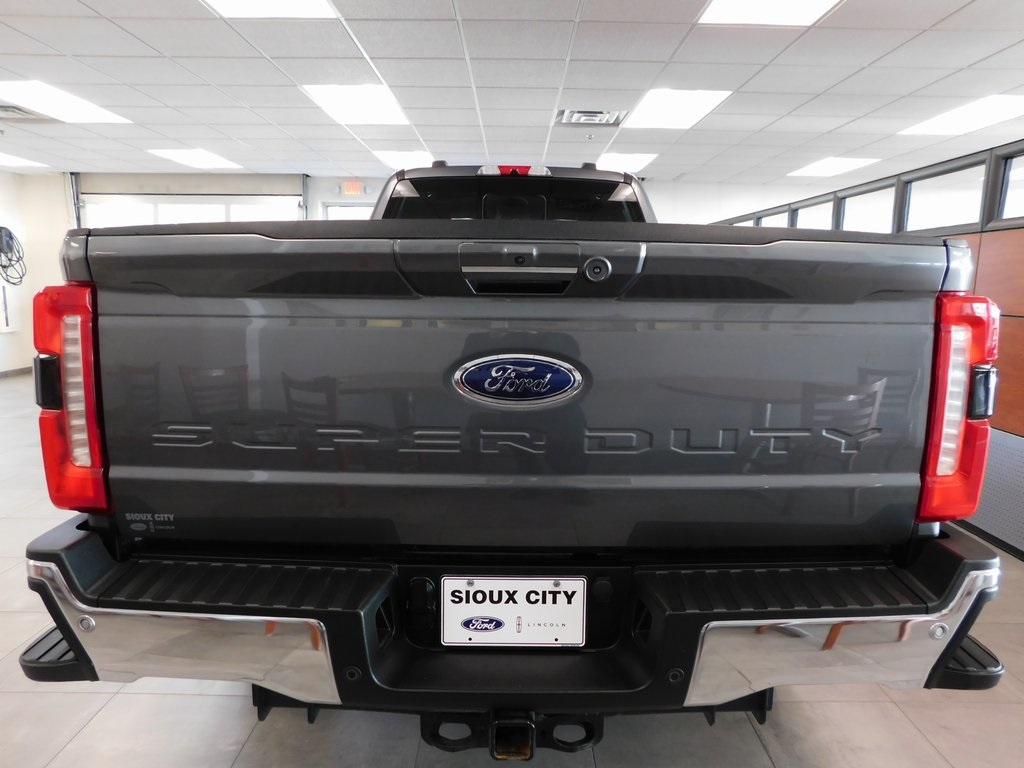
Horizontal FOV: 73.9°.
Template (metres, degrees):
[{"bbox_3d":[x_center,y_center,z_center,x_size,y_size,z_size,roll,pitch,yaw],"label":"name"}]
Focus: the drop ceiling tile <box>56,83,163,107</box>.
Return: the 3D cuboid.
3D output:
[{"bbox_3d":[-3.003,-2.160,5.037,0.605,0.020,0.605,1,9,0],"label":"drop ceiling tile"}]

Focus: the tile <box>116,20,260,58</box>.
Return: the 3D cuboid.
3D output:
[{"bbox_3d":[-1.791,-1.953,3.813,0.605,0.020,0.605,1,9,0],"label":"tile"}]

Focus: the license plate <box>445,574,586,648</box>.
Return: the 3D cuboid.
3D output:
[{"bbox_3d":[0.005,0.481,1.433,0.305,0.152,0.006,1,8,0],"label":"license plate"}]

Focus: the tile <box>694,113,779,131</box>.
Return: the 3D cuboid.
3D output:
[{"bbox_3d":[1.871,-2.182,5.655,0.605,0.020,0.605,1,8,0],"label":"tile"}]

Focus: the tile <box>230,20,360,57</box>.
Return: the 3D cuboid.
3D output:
[{"bbox_3d":[-1.185,-1.958,3.854,0.605,0.020,0.605,1,8,0],"label":"tile"}]

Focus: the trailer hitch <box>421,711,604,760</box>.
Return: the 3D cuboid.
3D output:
[{"bbox_3d":[0.001,0.662,1.438,0.360,0.125,0.220,1,9,0],"label":"trailer hitch"}]

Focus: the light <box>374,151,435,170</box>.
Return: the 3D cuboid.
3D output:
[{"bbox_3d":[-1.167,-2.572,7.768,0.605,0.080,1.210,1,8,0],"label":"light"}]

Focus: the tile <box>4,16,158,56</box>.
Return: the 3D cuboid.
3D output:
[{"bbox_3d":[-2.398,-1.962,3.813,0.605,0.020,0.605,1,9,0],"label":"tile"}]

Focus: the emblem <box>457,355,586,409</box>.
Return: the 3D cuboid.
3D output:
[{"bbox_3d":[0.012,-0.005,1.402,0.268,0.115,0.025,1,8,0],"label":"emblem"}]

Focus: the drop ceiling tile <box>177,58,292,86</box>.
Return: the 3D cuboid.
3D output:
[{"bbox_3d":[-1.796,-2.059,4.454,0.604,0.020,0.604,1,8,0],"label":"drop ceiling tile"}]

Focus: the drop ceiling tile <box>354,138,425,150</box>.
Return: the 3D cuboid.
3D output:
[{"bbox_3d":[-1.171,-2.408,6.868,0.605,0.020,0.605,1,8,0],"label":"drop ceiling tile"}]

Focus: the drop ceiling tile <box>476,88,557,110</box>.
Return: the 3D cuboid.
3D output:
[{"bbox_3d":[0.032,-2.115,5.038,0.605,0.020,0.605,1,9,0],"label":"drop ceiling tile"}]

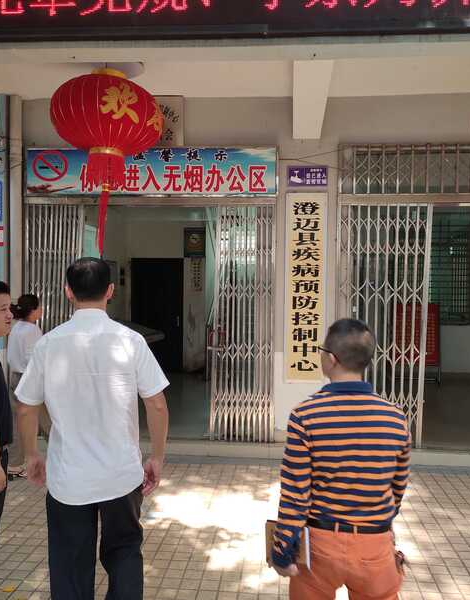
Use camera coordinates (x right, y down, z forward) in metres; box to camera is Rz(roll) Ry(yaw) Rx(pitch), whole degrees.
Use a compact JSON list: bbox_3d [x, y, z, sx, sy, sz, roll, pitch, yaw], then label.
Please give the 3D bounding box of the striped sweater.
[{"bbox_3d":[0.358,0.588,1.980,0.460,0.620,0.280,1,1,-5],"label":"striped sweater"}]

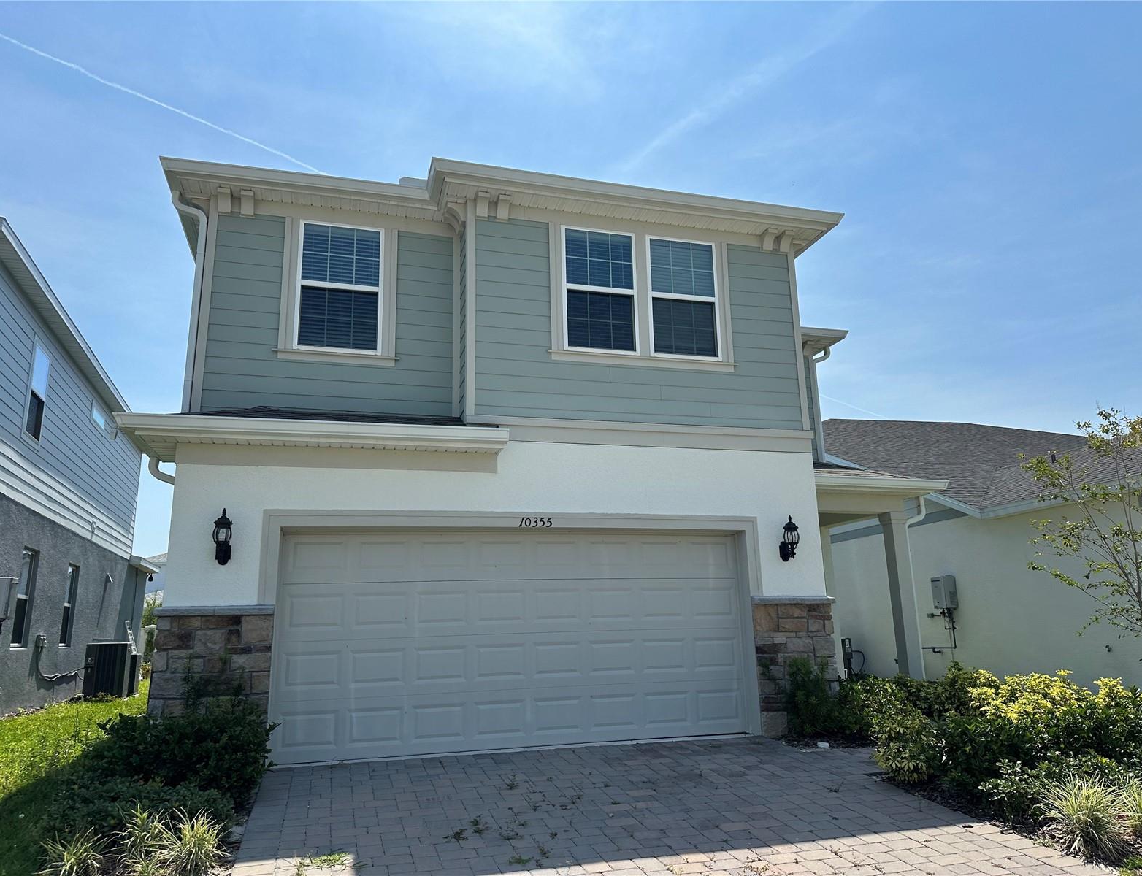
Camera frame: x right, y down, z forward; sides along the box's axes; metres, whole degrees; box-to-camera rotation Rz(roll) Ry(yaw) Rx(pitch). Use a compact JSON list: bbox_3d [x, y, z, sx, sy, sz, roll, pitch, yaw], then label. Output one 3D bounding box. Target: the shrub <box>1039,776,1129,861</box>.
[{"bbox_3d":[3.037,2.229,4.819,0.480,0.400,0.470,2,-14,-16],"label":"shrub"}]

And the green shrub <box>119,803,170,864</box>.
[{"bbox_3d":[-2.528,2.315,4.830,0.330,0.330,0.330,2,-14,-16],"label":"green shrub"}]

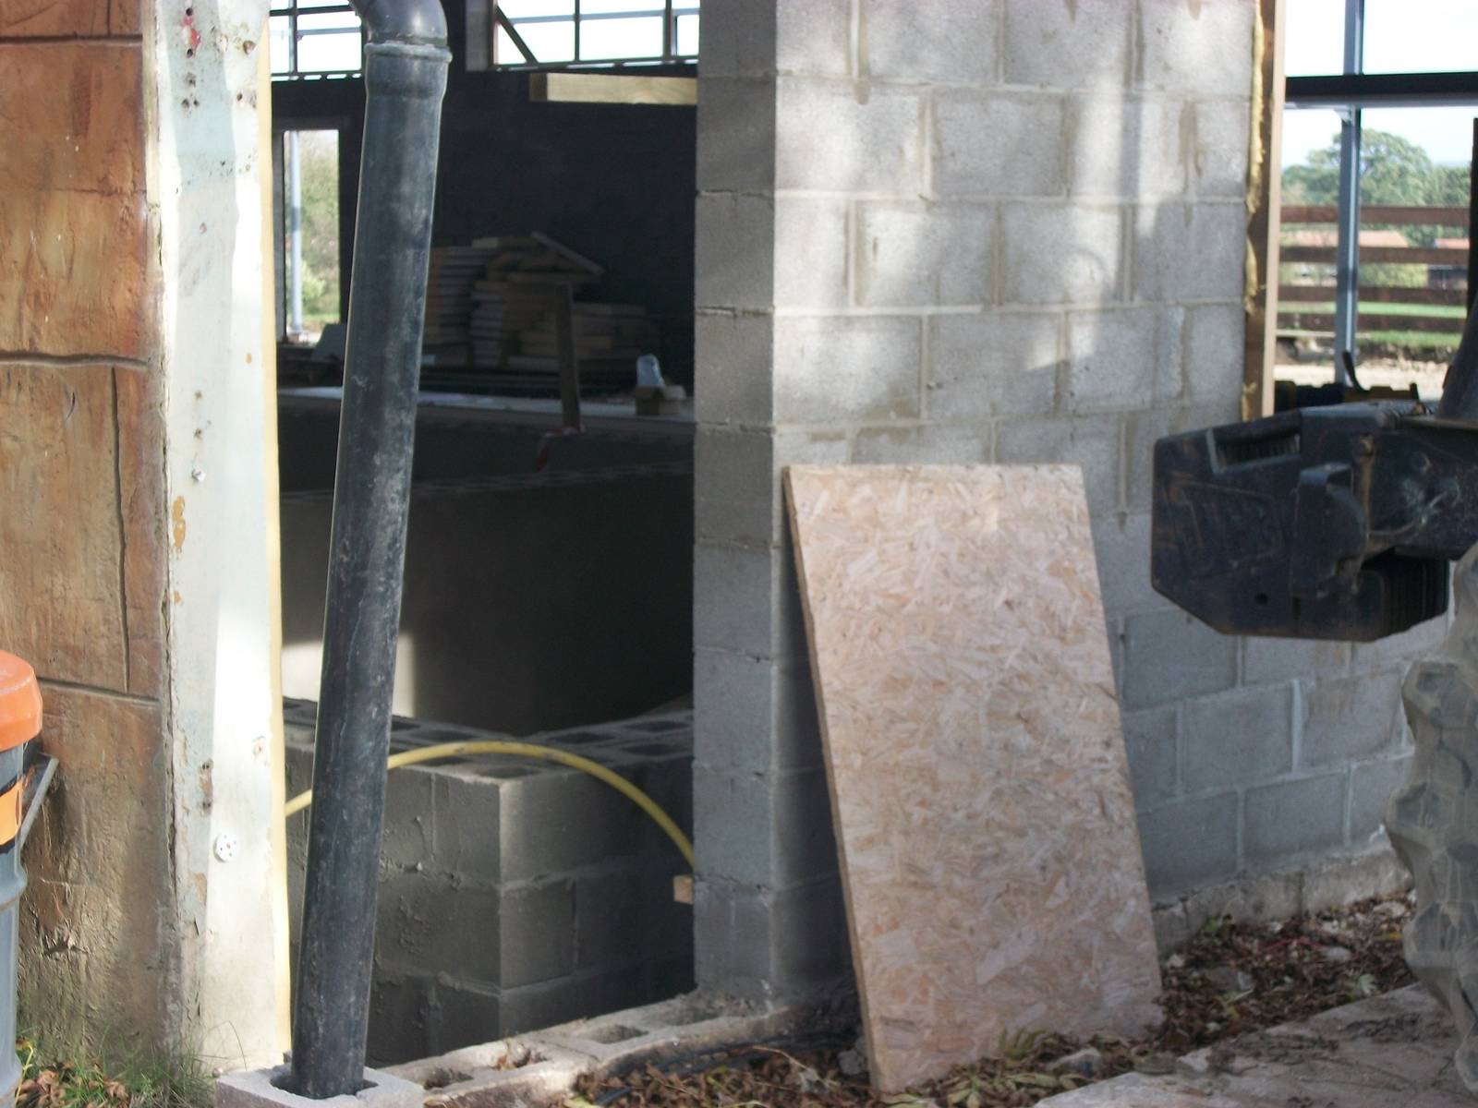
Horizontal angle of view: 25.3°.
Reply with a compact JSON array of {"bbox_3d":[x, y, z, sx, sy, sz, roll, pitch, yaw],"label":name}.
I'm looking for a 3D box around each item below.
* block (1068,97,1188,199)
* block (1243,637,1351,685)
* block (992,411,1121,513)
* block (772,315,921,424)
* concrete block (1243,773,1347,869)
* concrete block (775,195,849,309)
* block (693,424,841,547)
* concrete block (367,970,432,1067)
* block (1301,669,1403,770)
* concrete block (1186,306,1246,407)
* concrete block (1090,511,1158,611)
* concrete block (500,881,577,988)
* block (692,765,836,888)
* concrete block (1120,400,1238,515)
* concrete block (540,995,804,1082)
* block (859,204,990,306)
[{"bbox_3d":[0.767,-0.889,7.154,0.215,0.215,0.440,6,9,43],"label":"block"},{"bbox_3d":[1.232,0.184,7.795,0.215,0.215,0.440,6,8,44],"label":"block"},{"bbox_3d":[0.609,-0.199,7.060,0.215,0.215,0.440,6,8,43],"label":"block"},{"bbox_3d":[0.144,-0.375,6.554,0.215,0.215,0.440,6,9,43],"label":"block"},{"bbox_3d":[1.225,0.632,7.802,0.215,0.215,0.440,6,8,43],"label":"concrete block"},{"bbox_3d":[0.067,-0.590,6.449,0.215,0.215,0.215,6,9,43],"label":"concrete block"},{"bbox_3d":[0.065,-0.143,6.498,0.215,0.215,0.215,6,9,43],"label":"block"},{"bbox_3d":[-0.749,0.993,7.314,0.440,0.215,0.215,6,9,43],"label":"concrete block"},{"bbox_3d":[1.387,0.391,7.979,0.215,0.215,0.440,6,8,44],"label":"block"},{"bbox_3d":[1.001,-0.463,7.483,0.215,0.215,0.213,6,8,44],"label":"concrete block"},{"bbox_3d":[0.763,0.009,7.246,0.215,0.215,0.440,6,8,43],"label":"concrete block"},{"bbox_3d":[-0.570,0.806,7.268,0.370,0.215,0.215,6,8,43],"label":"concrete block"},{"bbox_3d":[0.140,0.519,6.688,0.215,0.215,0.440,6,8,44],"label":"block"},{"bbox_3d":[0.919,-0.235,7.389,0.215,0.215,0.440,6,9,43],"label":"concrete block"},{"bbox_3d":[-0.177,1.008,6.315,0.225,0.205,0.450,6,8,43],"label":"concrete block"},{"bbox_3d":[0.301,-0.618,6.734,0.215,0.215,0.440,6,8,44],"label":"block"}]

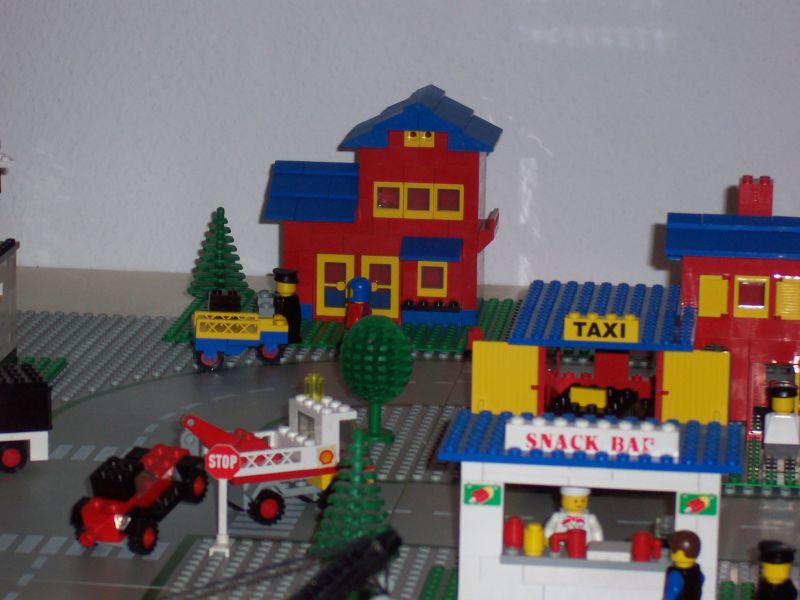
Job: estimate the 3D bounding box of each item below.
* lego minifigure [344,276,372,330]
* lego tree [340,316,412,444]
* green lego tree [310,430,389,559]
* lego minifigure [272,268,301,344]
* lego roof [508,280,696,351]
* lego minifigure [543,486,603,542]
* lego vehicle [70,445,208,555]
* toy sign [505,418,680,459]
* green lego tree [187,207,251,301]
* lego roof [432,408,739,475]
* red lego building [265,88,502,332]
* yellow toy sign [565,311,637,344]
[{"bbox_3d":[-0.021,0.007,1.713,0.011,0.039,0.016,5,12,17],"label":"lego minifigure"},{"bbox_3d":[-0.011,0.035,1.529,0.034,0.058,0.034,2,11,6],"label":"lego tree"},{"bbox_3d":[-0.017,0.081,1.281,0.036,0.064,0.036,2,11,6],"label":"green lego tree"},{"bbox_3d":[-0.059,0.002,1.731,0.017,0.040,0.011,7,13,27],"label":"lego minifigure"},{"bbox_3d":[0.094,0.007,1.504,0.080,0.005,0.128,2,11,6],"label":"lego roof"},{"bbox_3d":[0.067,0.089,1.288,0.022,0.044,0.012,0,11,-3],"label":"lego minifigure"},{"bbox_3d":[-0.107,0.077,1.347,0.033,0.029,0.058,6,31,29],"label":"lego vehicle"},{"bbox_3d":[0.072,0.051,1.237,0.064,0.011,0.008,2,11,6],"label":"toy sign"},{"bbox_3d":[-0.095,-0.017,1.760,0.036,0.064,0.036,2,11,6],"label":"green lego tree"},{"bbox_3d":[0.074,0.053,1.257,0.112,0.005,0.064,2,11,6],"label":"lego roof"},{"bbox_3d":[-0.007,-0.051,1.803,0.120,0.121,0.080,2,11,6],"label":"red lego building"},{"bbox_3d":[0.088,0.012,1.444,0.032,0.011,0.008,2,11,6],"label":"yellow toy sign"}]

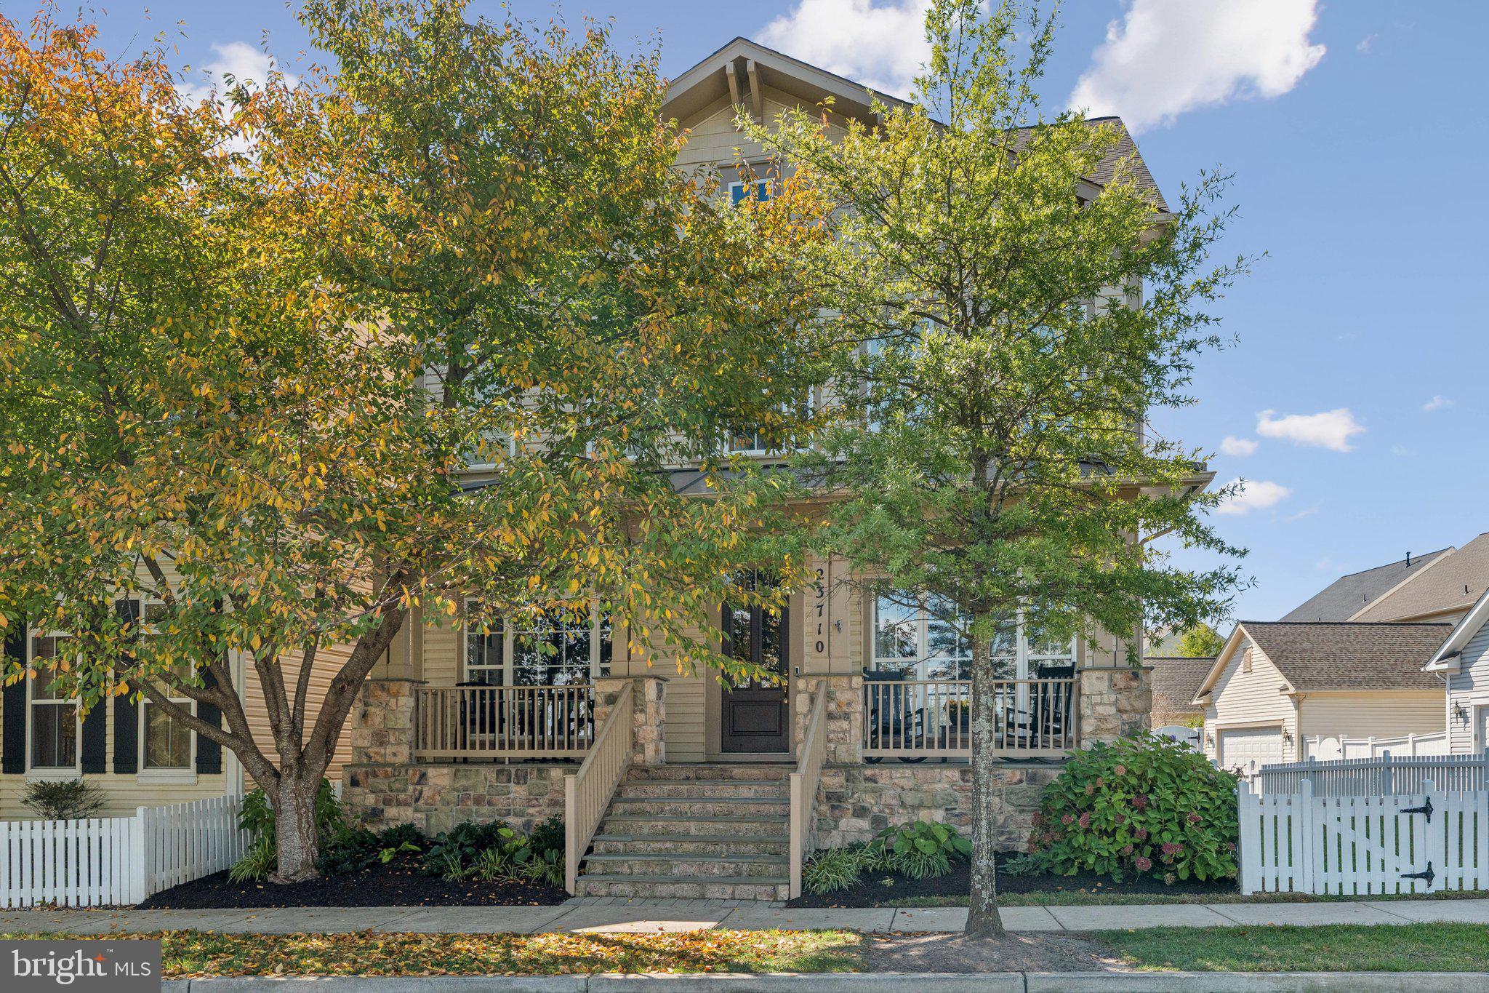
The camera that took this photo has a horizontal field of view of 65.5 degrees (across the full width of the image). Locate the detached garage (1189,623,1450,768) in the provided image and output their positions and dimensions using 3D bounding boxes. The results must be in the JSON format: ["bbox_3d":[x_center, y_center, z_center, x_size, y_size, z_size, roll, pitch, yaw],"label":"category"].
[{"bbox_3d":[21.100,7.350,40.700,7.600,5.800,7.500,0,0,-2],"label":"detached garage"}]

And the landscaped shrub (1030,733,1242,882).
[{"bbox_3d":[3.900,3.090,11.500,2.000,1.420,1.600,0,0,7],"label":"landscaped shrub"}]

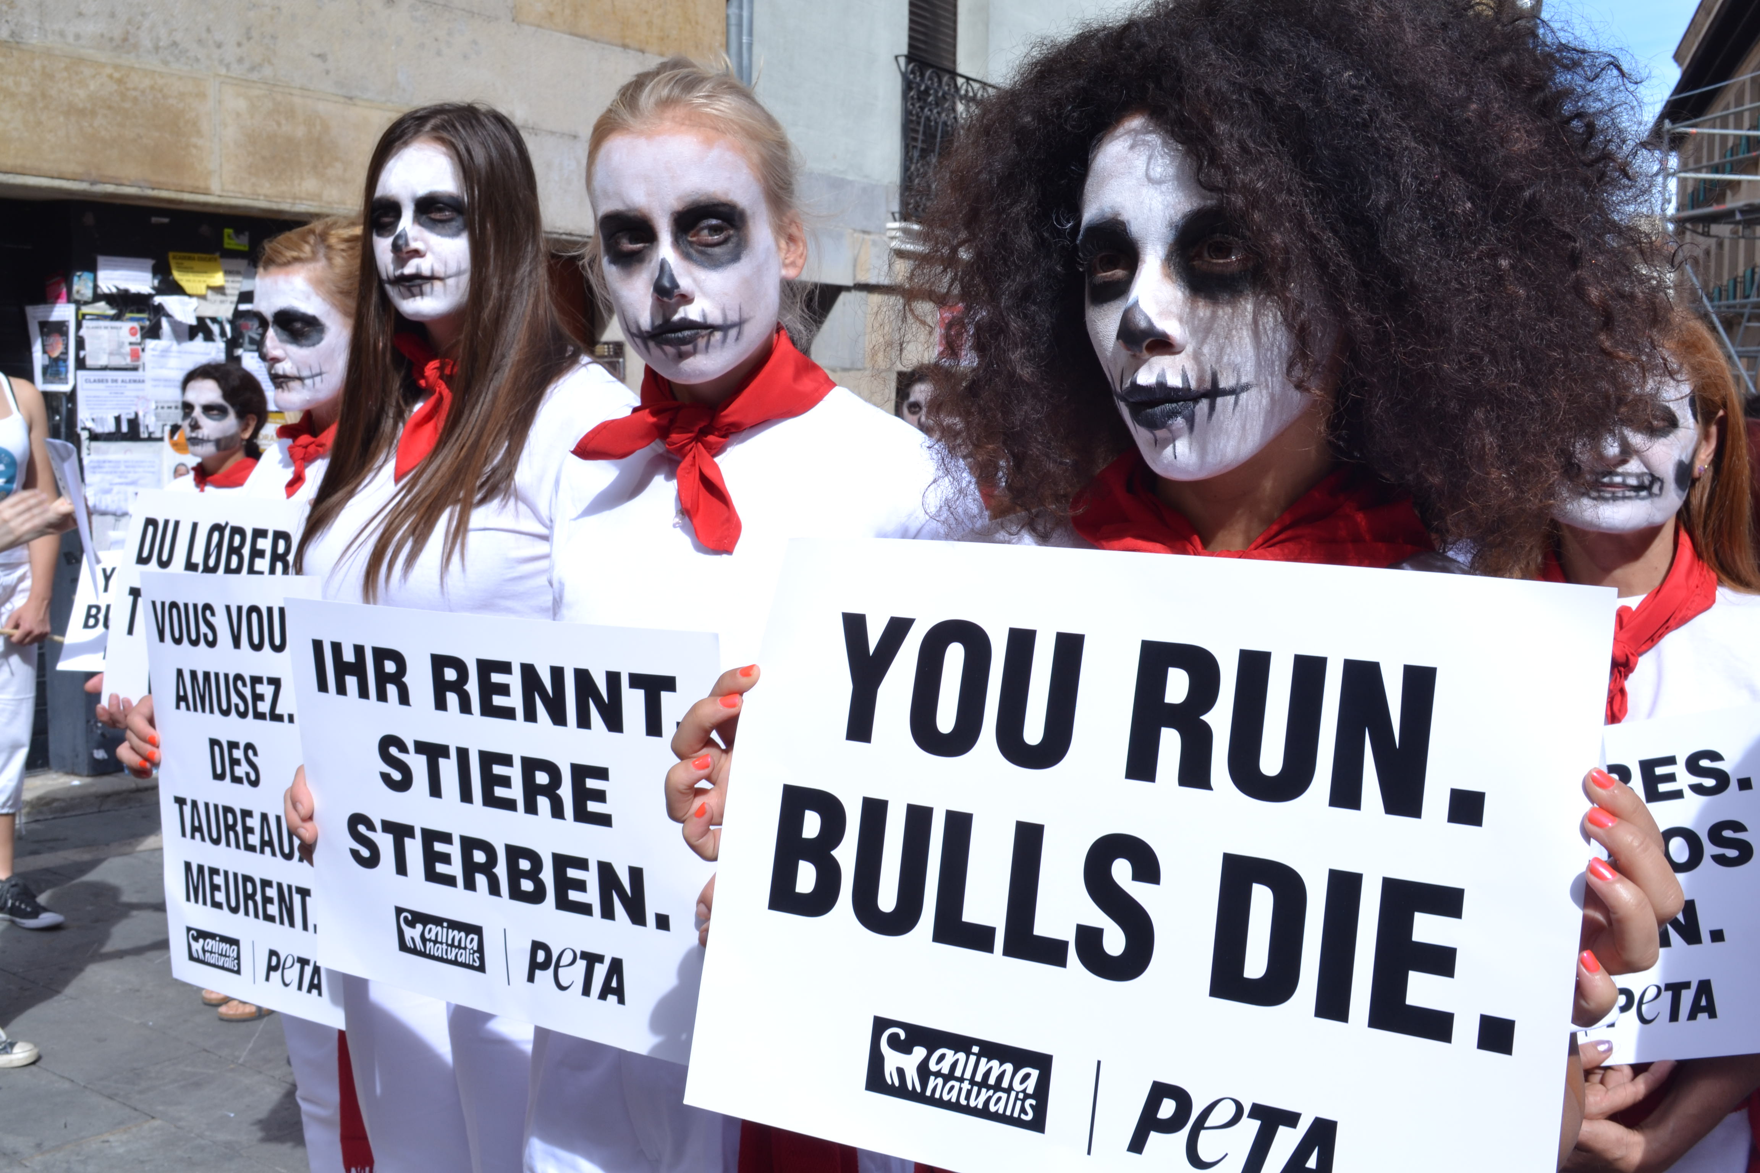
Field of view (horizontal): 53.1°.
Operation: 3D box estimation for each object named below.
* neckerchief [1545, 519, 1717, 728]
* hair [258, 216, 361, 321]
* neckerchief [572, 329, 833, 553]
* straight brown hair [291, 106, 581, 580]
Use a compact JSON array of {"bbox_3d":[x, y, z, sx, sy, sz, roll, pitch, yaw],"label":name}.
[{"bbox_3d":[0.750,0.040,1.770,0.185,0.200,0.160,3,7,21],"label":"neckerchief"},{"bbox_3d":[-0.715,-0.385,2.340,0.180,0.220,0.220,5,9,40],"label":"hair"},{"bbox_3d":[-0.131,-0.106,1.300,0.180,0.165,0.160,4,8,29],"label":"neckerchief"},{"bbox_3d":[-0.452,-0.243,1.810,0.260,0.480,0.250,4,8,31],"label":"straight brown hair"}]

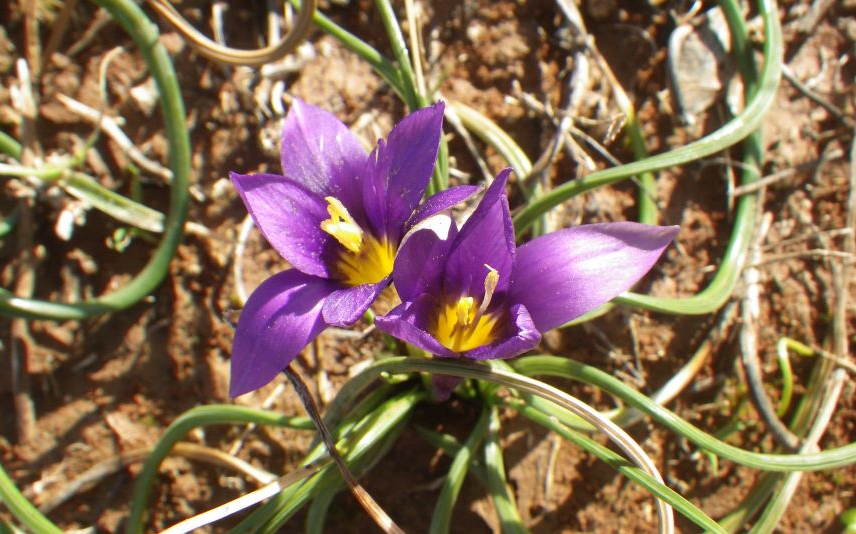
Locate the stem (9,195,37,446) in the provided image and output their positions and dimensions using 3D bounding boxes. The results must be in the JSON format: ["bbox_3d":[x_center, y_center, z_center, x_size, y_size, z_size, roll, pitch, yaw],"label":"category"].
[{"bbox_3d":[-0.096,0.010,0.205,0.005,0.005,0.070,-12,58,-7],"label":"stem"}]

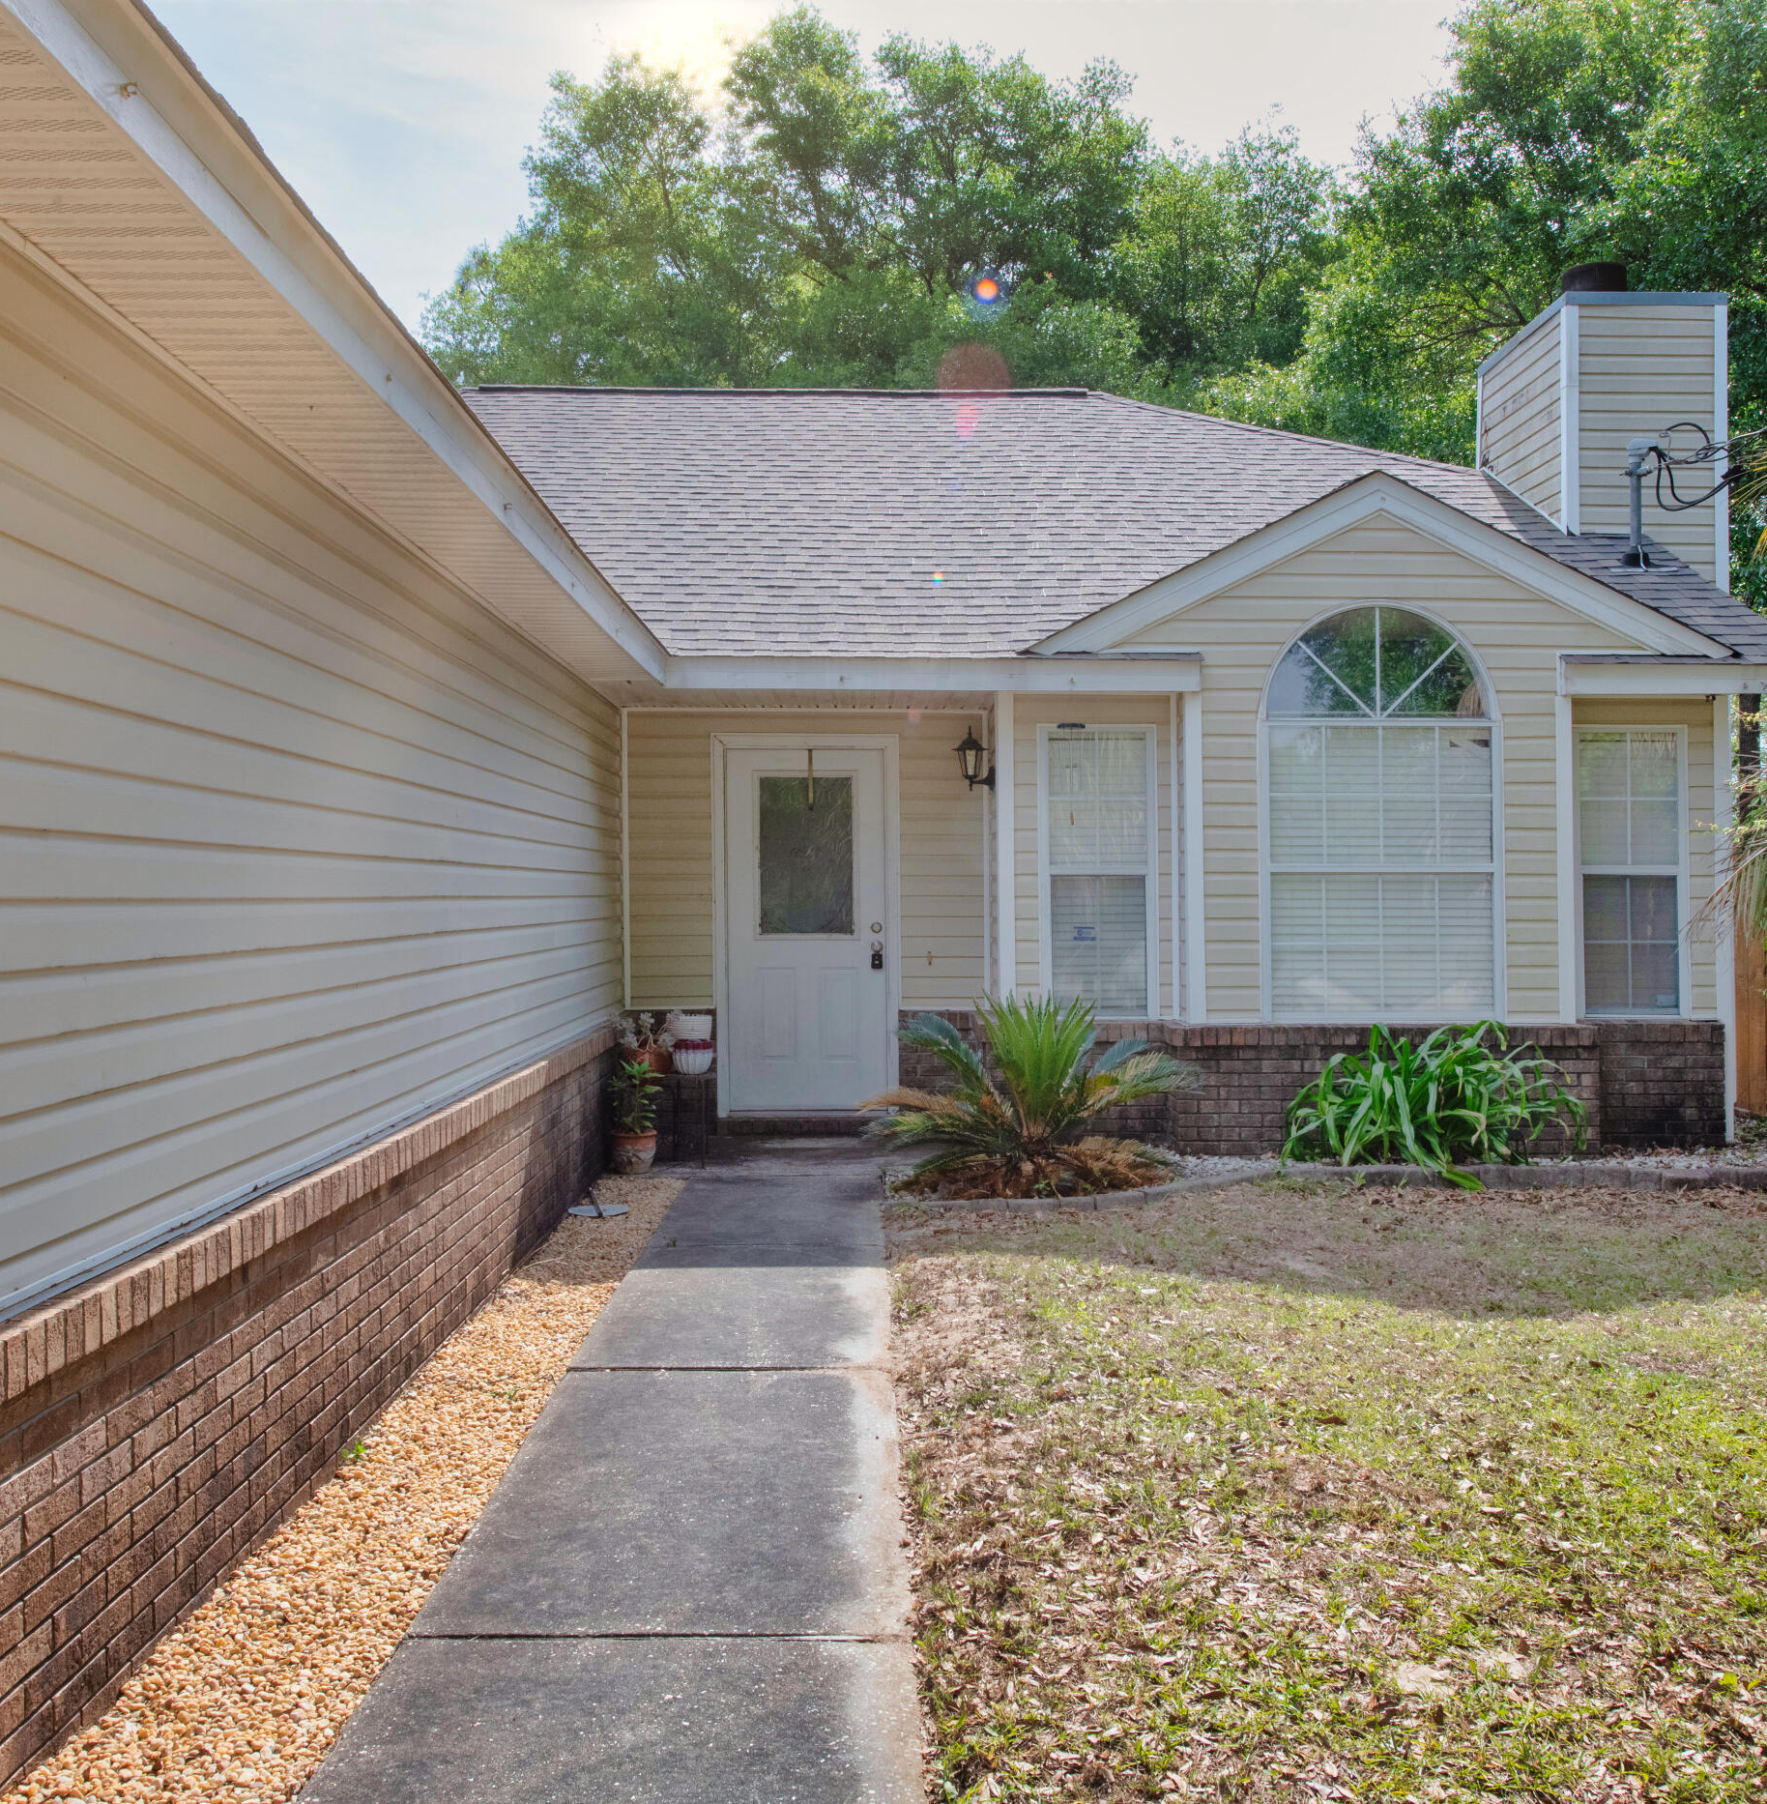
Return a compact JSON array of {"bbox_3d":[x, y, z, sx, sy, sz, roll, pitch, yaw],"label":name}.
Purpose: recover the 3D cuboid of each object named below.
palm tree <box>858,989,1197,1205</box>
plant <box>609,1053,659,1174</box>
[{"bbox_3d":[0.689,0.862,8.400,1.520,0.870,1.350,0,0,0],"label":"palm tree"},{"bbox_3d":[-1.232,1.045,8.920,0.260,0.580,0.260,0,0,0],"label":"plant"}]

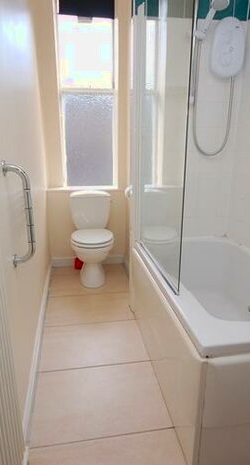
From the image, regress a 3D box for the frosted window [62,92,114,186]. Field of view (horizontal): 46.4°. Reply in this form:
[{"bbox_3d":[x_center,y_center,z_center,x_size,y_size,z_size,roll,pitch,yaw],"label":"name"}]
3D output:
[{"bbox_3d":[-0.358,-0.908,2.905,0.493,0.892,0.050,-2,16,-9],"label":"frosted window"}]

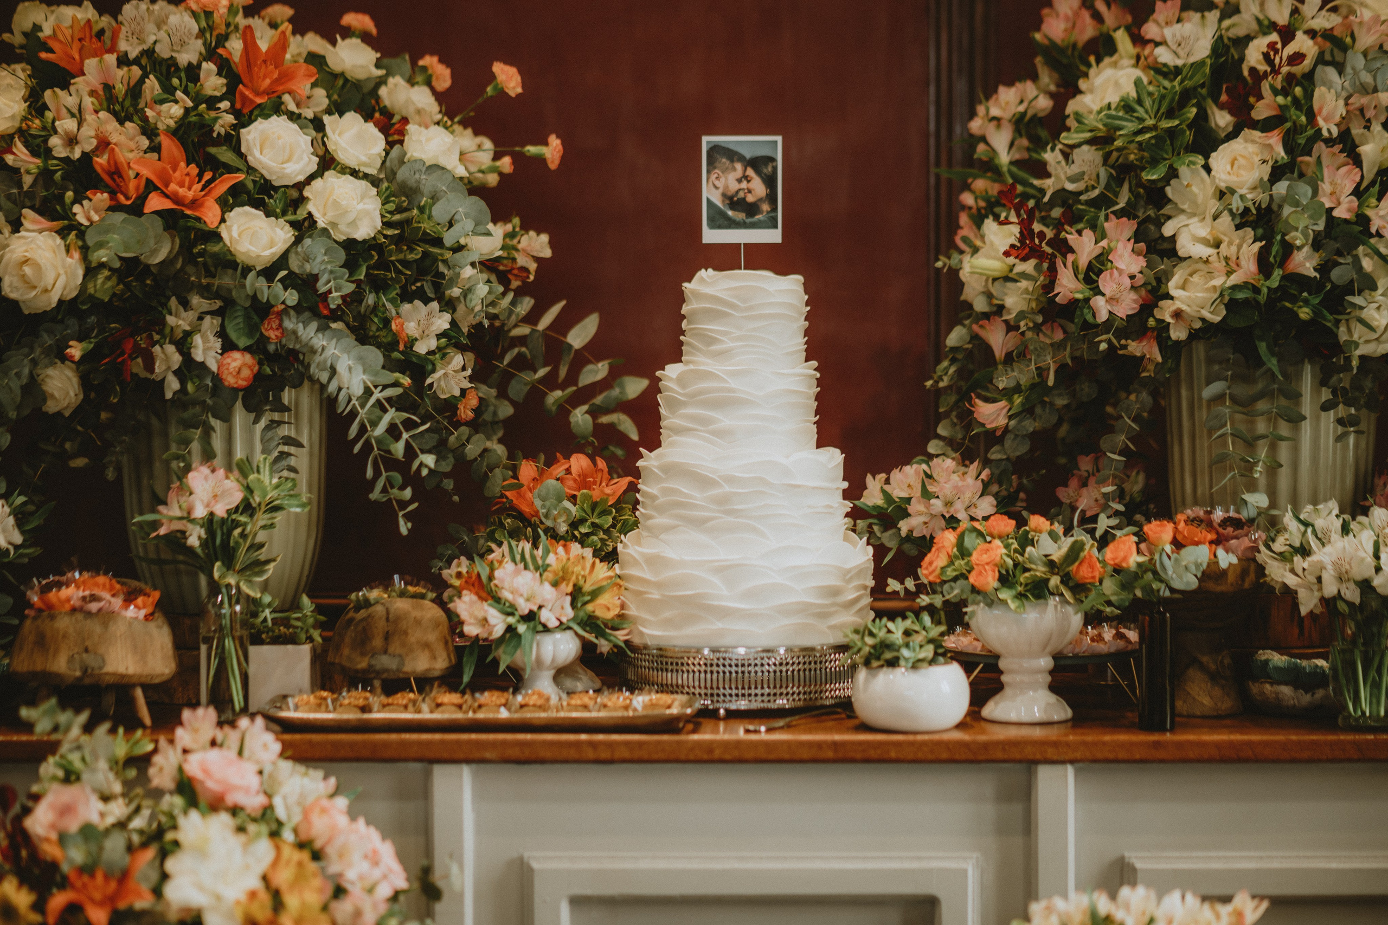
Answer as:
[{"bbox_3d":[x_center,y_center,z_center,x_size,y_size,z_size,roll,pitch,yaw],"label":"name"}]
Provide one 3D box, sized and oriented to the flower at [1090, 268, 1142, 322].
[{"bbox_3d":[0.432,-0.172,3.360,0.053,0.055,0.040,0,2,3],"label":"flower"}]

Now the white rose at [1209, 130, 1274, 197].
[{"bbox_3d":[0.618,-0.338,3.700,0.072,0.072,0.062,0,3,9],"label":"white rose"}]

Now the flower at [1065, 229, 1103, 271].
[{"bbox_3d":[0.438,-0.238,3.680,0.044,0.048,0.046,1,3,11],"label":"flower"}]

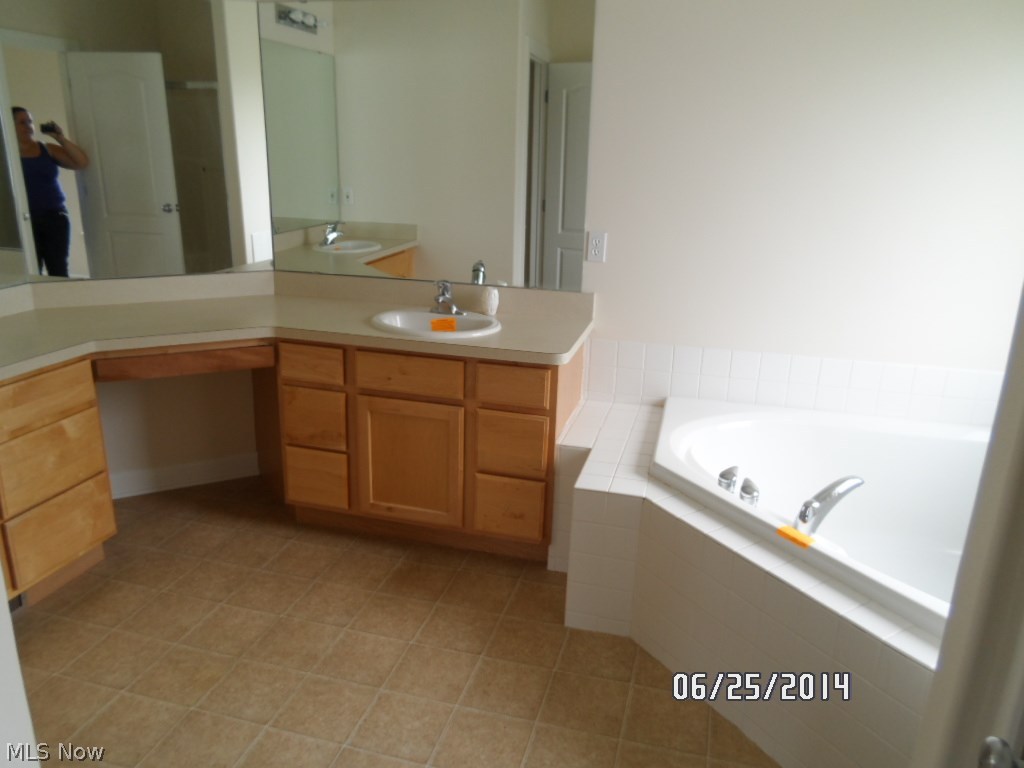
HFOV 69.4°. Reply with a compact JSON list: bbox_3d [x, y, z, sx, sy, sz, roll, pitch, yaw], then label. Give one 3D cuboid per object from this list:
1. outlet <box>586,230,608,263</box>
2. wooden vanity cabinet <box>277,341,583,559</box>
[{"bbox_3d":[0.331,-0.530,2.870,0.071,0.116,0.010,6,17,14],"label":"outlet"},{"bbox_3d":[-0.300,0.189,2.951,1.062,0.797,0.555,6,17,14],"label":"wooden vanity cabinet"}]

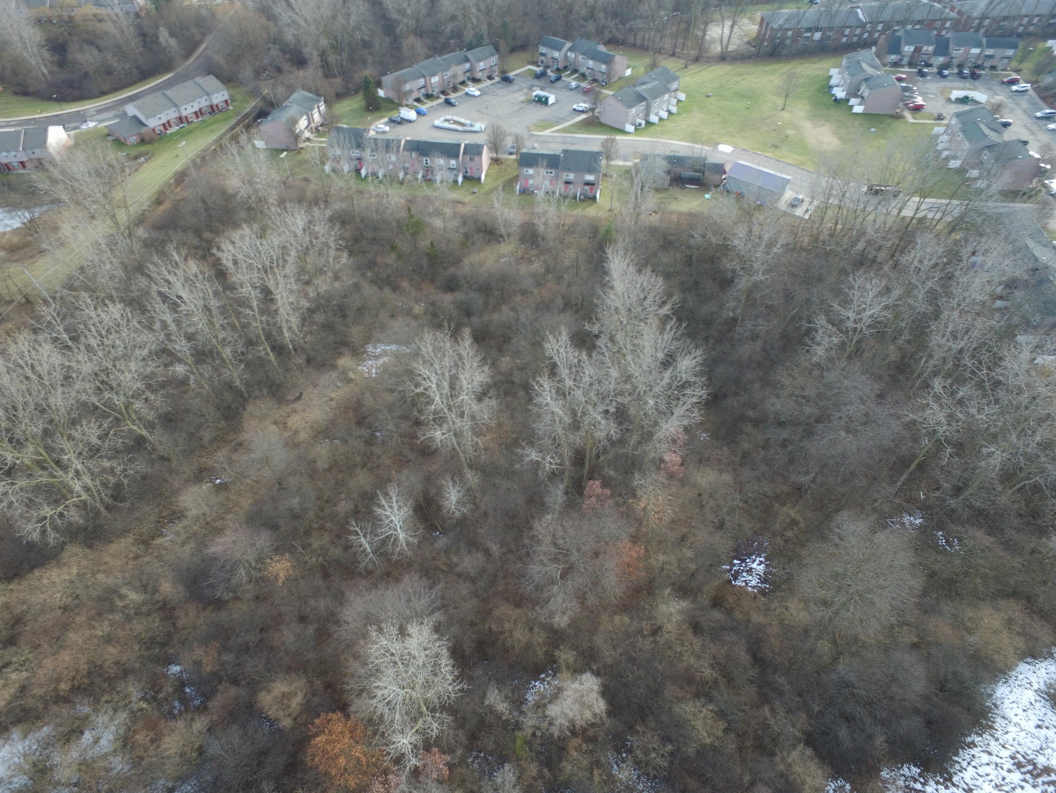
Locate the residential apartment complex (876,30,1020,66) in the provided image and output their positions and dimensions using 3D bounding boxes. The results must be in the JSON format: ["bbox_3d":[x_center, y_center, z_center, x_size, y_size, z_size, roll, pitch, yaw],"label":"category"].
[{"bbox_3d":[128.630,-107.070,187.820,37.500,7.600,10.800,5,47,5],"label":"residential apartment complex"}]

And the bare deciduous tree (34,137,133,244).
[{"bbox_3d":[-84.840,-38.760,119.820,15.300,20.800,14.000,0,46,0],"label":"bare deciduous tree"}]

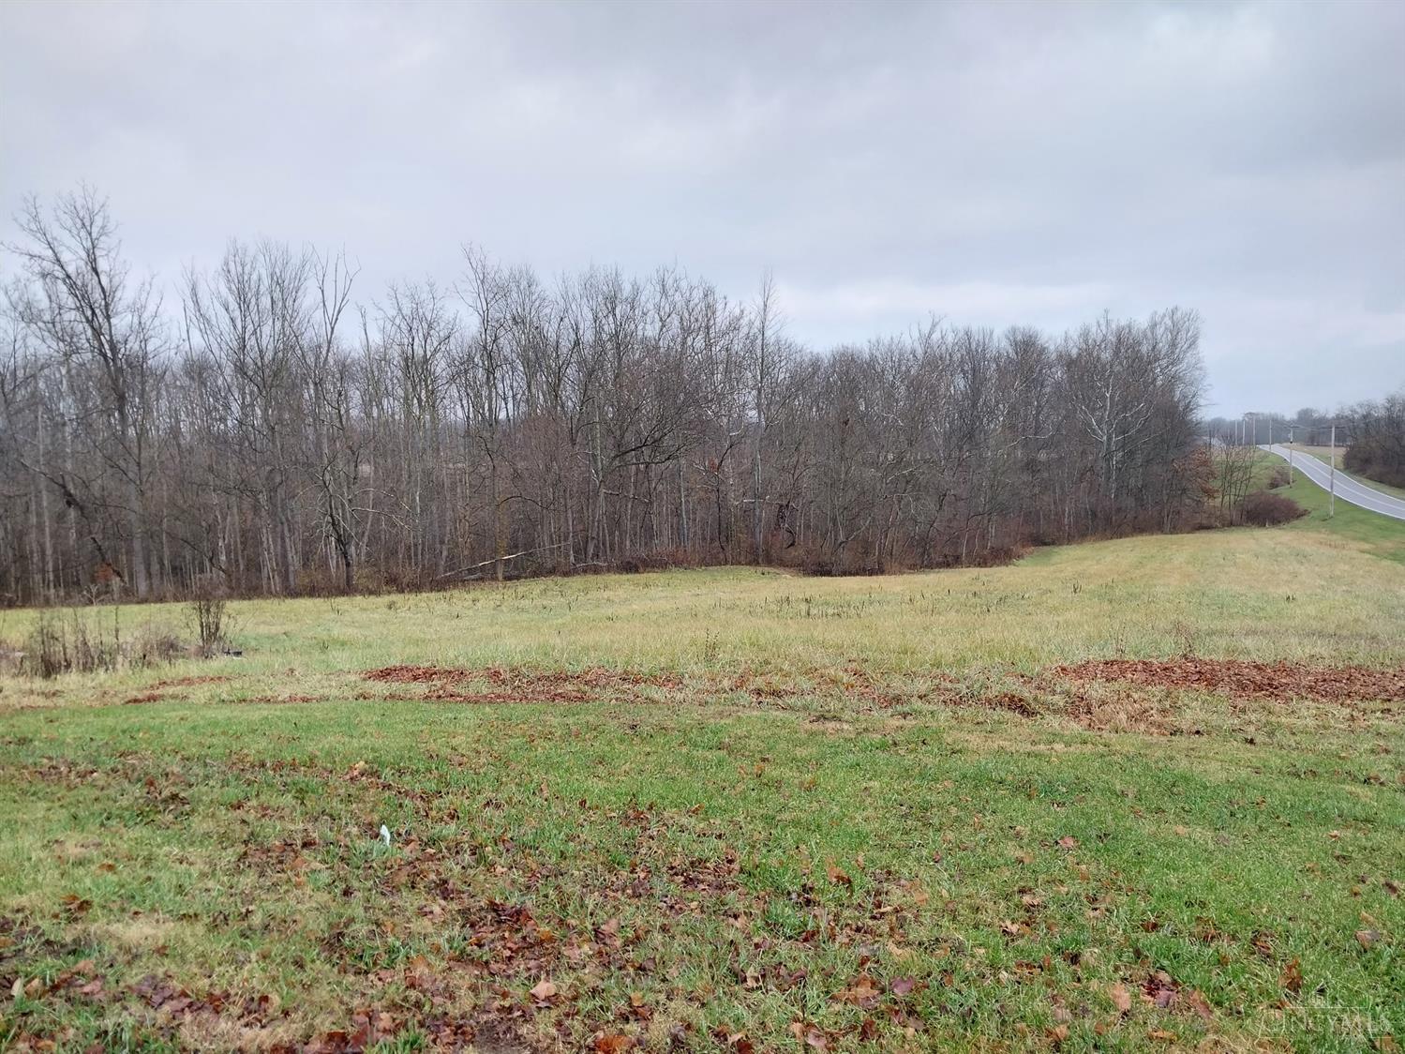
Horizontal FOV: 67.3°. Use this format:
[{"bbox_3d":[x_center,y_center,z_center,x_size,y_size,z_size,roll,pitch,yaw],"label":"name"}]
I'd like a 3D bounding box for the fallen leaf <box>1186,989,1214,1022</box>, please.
[{"bbox_3d":[1.428,1.374,3.030,0.060,0.030,0.105,0,4,0],"label":"fallen leaf"}]

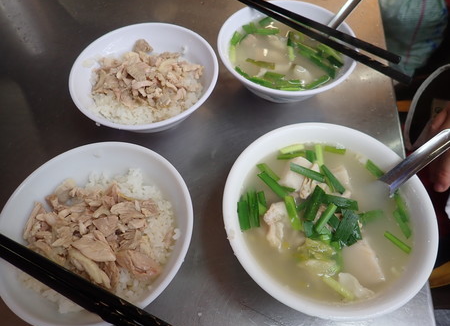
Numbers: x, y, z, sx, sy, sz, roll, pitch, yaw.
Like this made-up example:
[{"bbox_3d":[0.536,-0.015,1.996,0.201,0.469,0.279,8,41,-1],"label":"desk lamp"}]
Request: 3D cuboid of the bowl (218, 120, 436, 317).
[{"bbox_3d":[0.066,0.042,0.235,0.135,0.057,0.135,0,59,0],"label":"bowl"}]

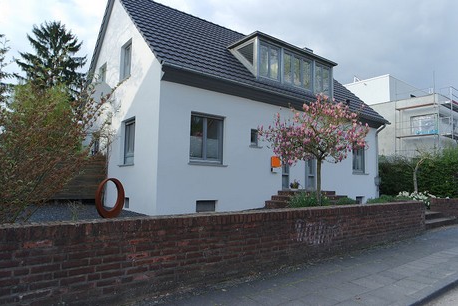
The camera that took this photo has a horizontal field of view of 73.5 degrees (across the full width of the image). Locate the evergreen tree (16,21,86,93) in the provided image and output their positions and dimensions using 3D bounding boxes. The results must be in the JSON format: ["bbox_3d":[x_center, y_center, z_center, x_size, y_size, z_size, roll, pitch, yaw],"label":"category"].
[{"bbox_3d":[-12.224,-3.295,20.673,5.500,11.593,5.500,5,-6,-38],"label":"evergreen tree"}]

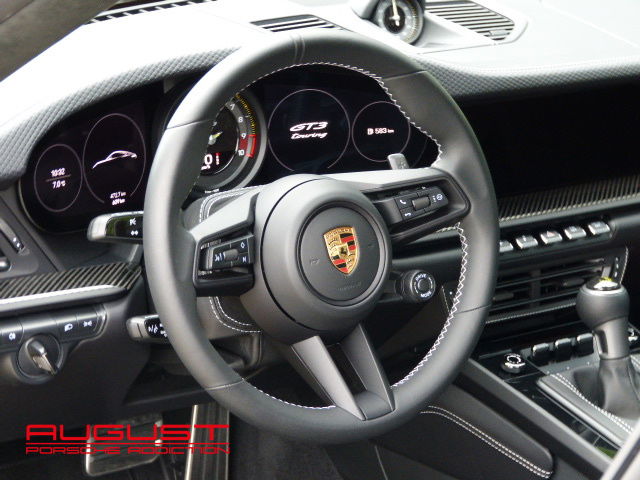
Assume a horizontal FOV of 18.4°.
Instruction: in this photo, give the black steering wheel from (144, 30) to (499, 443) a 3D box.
[{"bbox_3d":[-0.007,-0.002,1.734,0.360,0.360,0.095,-15,5,-33],"label":"black steering wheel"}]

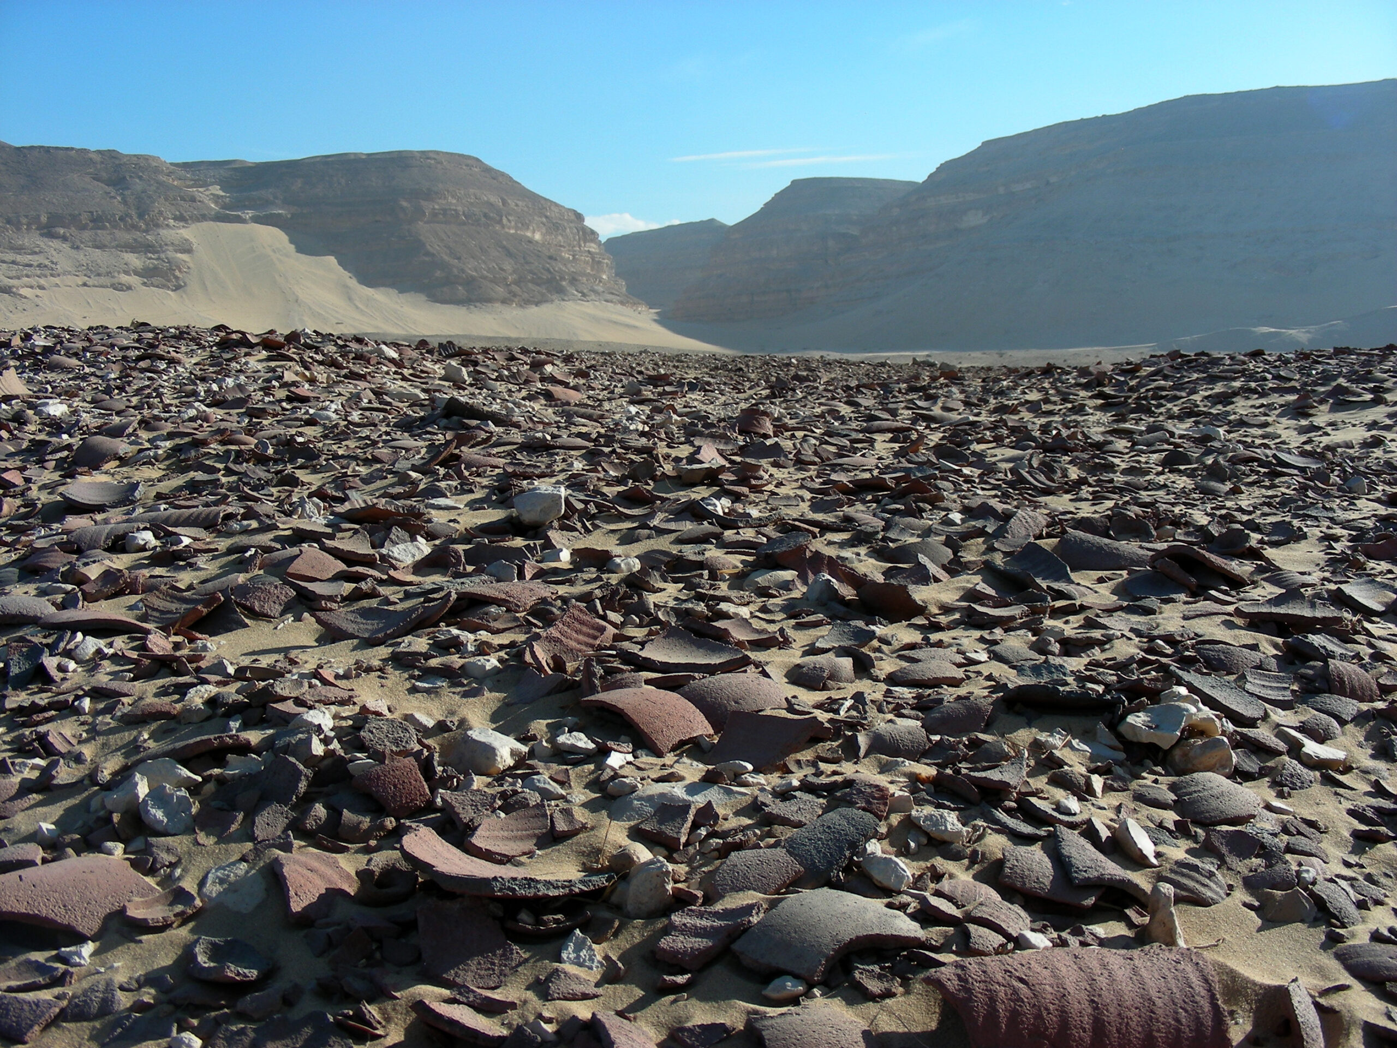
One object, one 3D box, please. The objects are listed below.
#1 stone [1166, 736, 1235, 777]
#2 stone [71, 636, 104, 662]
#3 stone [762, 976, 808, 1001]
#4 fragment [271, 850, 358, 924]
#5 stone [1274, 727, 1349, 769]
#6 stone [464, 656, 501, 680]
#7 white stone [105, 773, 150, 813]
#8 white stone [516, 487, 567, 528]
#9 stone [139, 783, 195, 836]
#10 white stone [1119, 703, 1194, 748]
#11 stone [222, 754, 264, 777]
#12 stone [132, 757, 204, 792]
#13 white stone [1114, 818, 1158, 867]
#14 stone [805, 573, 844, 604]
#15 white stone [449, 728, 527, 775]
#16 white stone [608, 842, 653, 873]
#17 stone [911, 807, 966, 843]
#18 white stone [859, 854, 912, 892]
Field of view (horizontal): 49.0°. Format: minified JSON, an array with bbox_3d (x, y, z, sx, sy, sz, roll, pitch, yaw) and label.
[{"bbox_3d":[0.603,0.278,1.841,0.080,0.039,0.060,0,6,0],"label":"stone"},{"bbox_3d":[-0.988,0.202,2.480,0.057,0.037,0.042,0,6,0],"label":"stone"},{"bbox_3d":[0.068,0.362,1.195,0.036,0.018,0.027,0,6,0],"label":"stone"},{"bbox_3d":[-0.323,0.306,1.294,0.062,0.022,0.068,1,37,11],"label":"fragment"},{"bbox_3d":[0.811,0.295,2.026,0.090,0.048,0.045,5,8,35],"label":"stone"},{"bbox_3d":[-0.334,0.222,2.366,0.059,0.031,0.044,0,6,0],"label":"stone"},{"bbox_3d":[-0.584,0.276,1.569,0.040,0.042,0.032,0,7,0],"label":"white stone"},{"bbox_3d":[-0.484,-0.052,4.729,0.159,0.117,0.127,1,7,5],"label":"white stone"},{"bbox_3d":[-0.604,0.324,1.742,0.058,0.056,0.038,1,7,10],"label":"stone"},{"bbox_3d":[0.556,0.245,1.864,0.093,0.043,0.070,0,6,0],"label":"white stone"},{"bbox_3d":[-0.501,0.269,1.690,0.044,0.028,0.031,0,7,0],"label":"stone"},{"bbox_3d":[-0.595,0.285,1.717,0.077,0.035,0.054,0,6,0],"label":"stone"},{"bbox_3d":[0.431,0.313,1.510,0.045,0.045,0.029,0,6,0],"label":"white stone"},{"bbox_3d":[0.272,0.139,3.308,0.081,0.065,0.069,2,7,15],"label":"stone"},{"bbox_3d":[-0.274,0.296,1.998,0.097,0.053,0.066,3,7,25],"label":"white stone"},{"bbox_3d":[-0.059,0.304,1.392,0.046,0.028,0.041,0,7,0],"label":"white stone"},{"bbox_3d":[0.233,0.292,1.490,0.051,0.028,0.036,-3,7,-25],"label":"stone"},{"bbox_3d":[0.193,0.356,1.569,0.052,0.032,0.034,3,7,25],"label":"white stone"}]

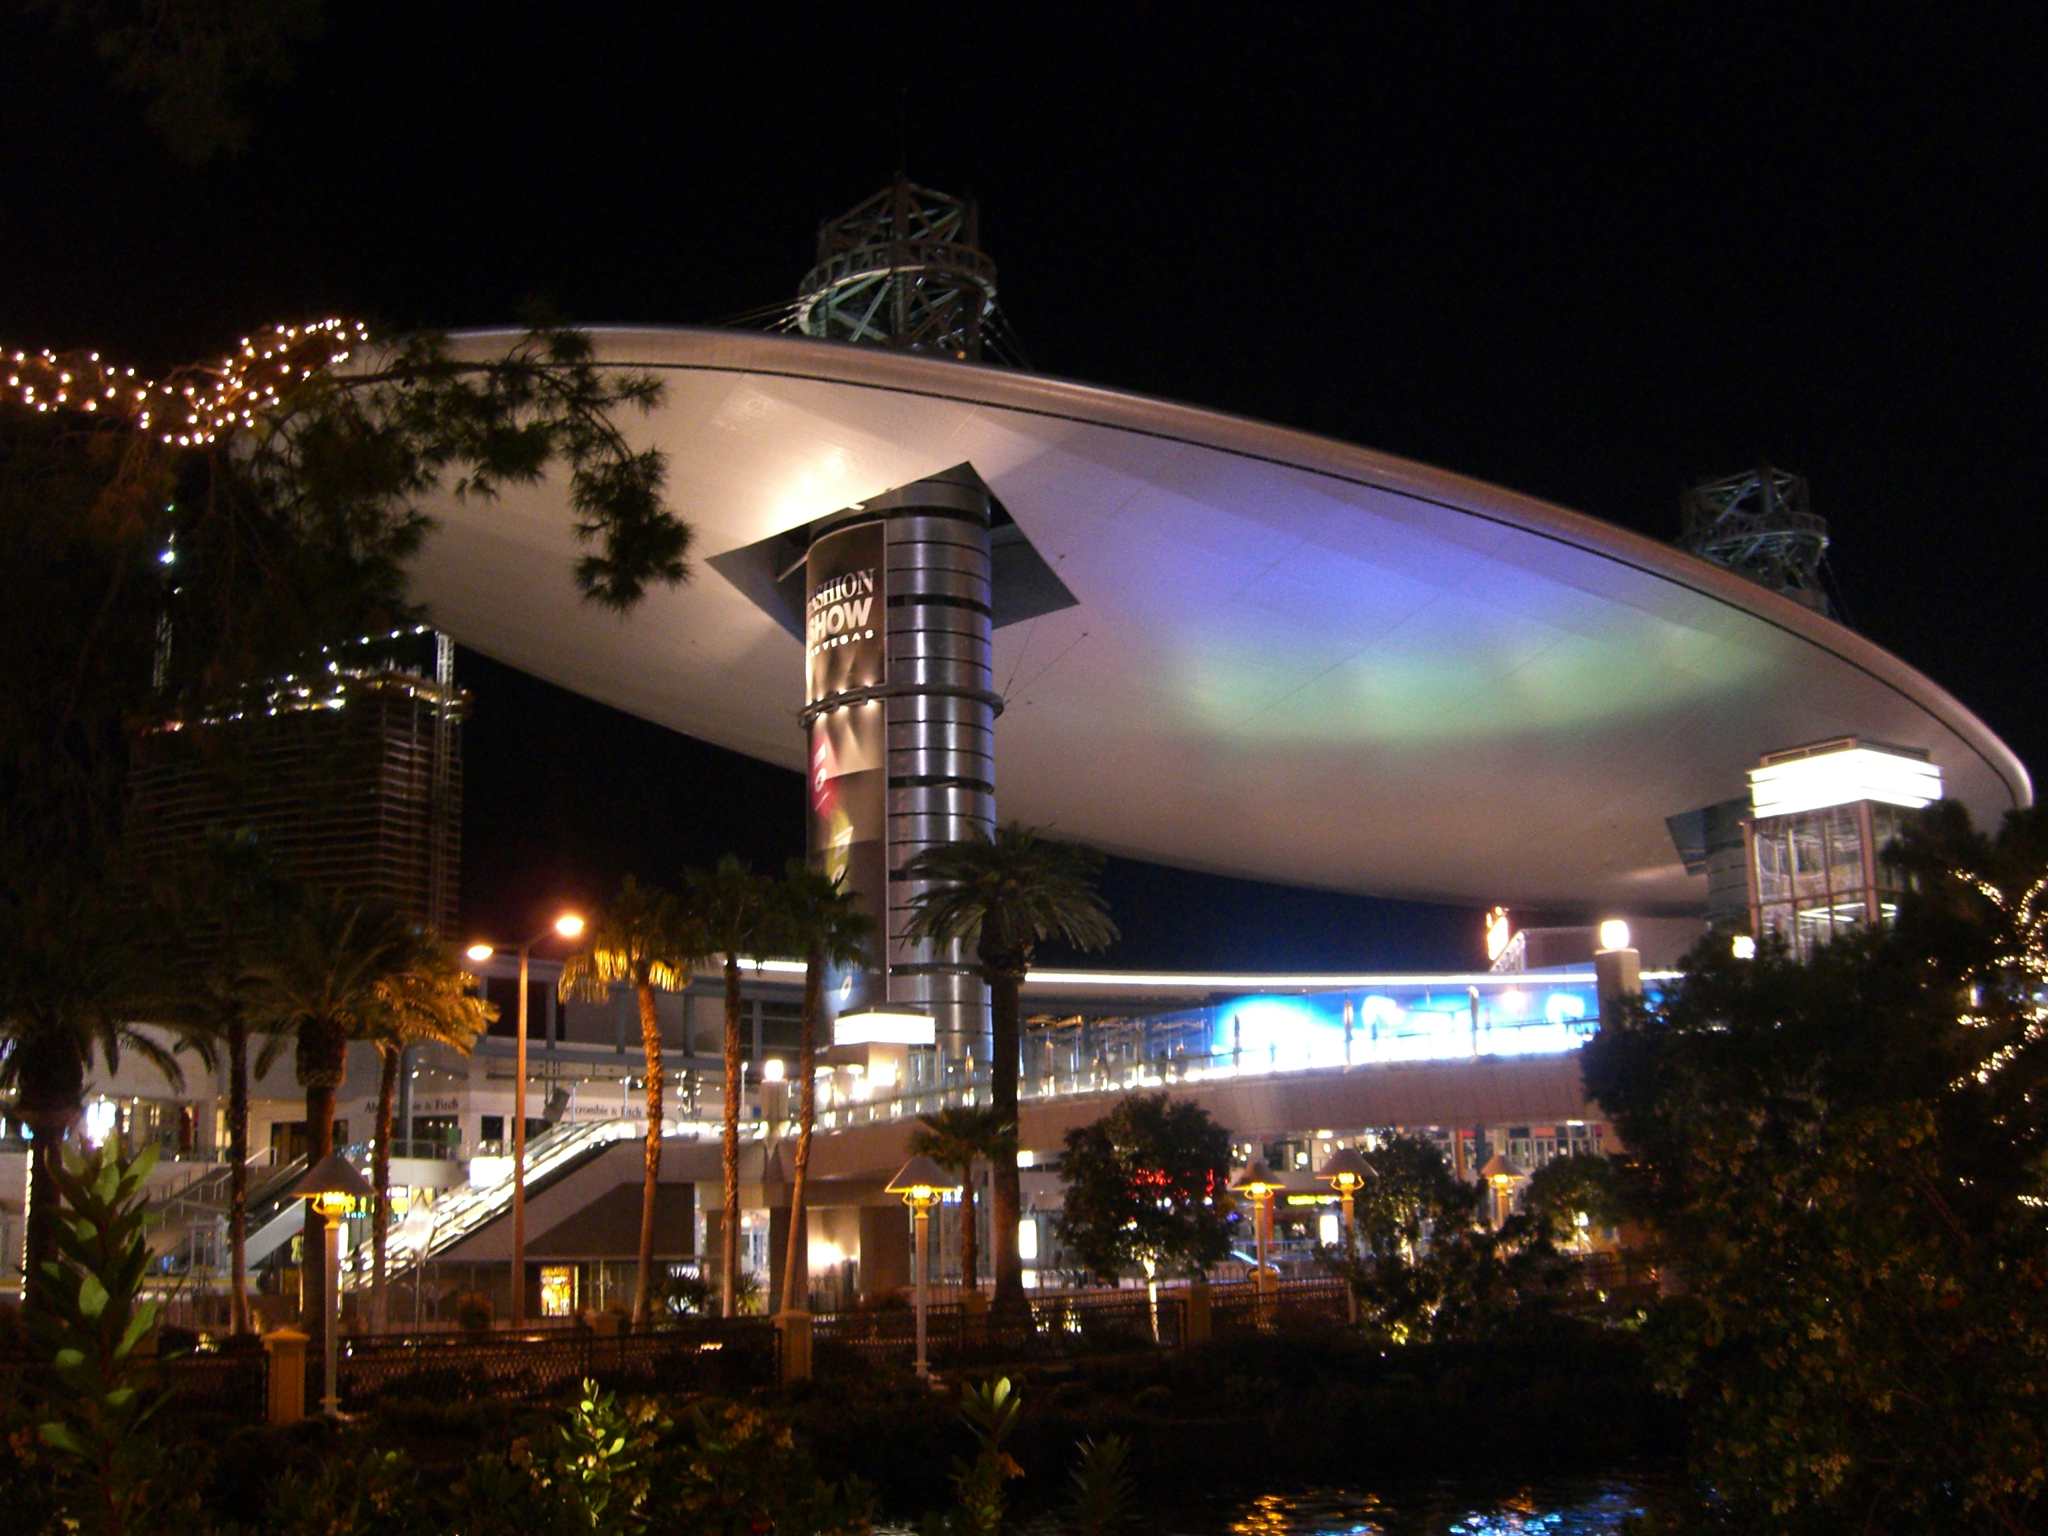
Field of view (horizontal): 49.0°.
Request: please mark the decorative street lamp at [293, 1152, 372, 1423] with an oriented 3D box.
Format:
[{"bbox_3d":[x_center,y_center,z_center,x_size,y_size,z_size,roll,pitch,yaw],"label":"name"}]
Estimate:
[{"bbox_3d":[-10.737,8.012,34.964,1.280,4.000,1.280,2,-10,-17],"label":"decorative street lamp"}]

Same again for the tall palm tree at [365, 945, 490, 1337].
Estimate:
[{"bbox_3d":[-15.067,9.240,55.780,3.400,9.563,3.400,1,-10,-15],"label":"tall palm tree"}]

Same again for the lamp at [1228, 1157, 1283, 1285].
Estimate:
[{"bbox_3d":[5.981,11.940,56.595,1.280,4.000,1.280,-2,-10,6],"label":"lamp"}]

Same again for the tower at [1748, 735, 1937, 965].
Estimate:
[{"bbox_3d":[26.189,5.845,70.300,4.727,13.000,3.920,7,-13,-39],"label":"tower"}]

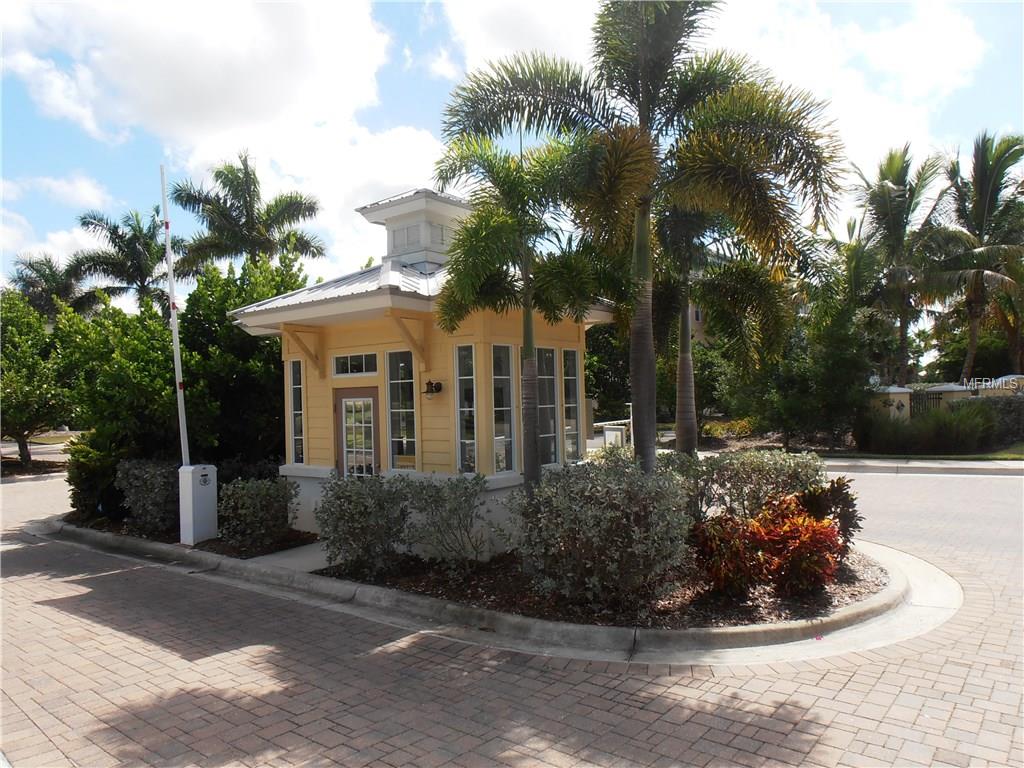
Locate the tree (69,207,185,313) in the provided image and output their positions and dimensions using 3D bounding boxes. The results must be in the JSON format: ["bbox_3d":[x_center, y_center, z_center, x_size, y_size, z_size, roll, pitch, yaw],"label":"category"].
[{"bbox_3d":[-17.276,-2.550,32.089,5.400,11.010,5.400,-3,-1,38],"label":"tree"}]

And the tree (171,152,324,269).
[{"bbox_3d":[-9.450,-2.911,25.689,5.600,11.010,5.600,-3,-1,38],"label":"tree"}]

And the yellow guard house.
[{"bbox_3d":[-1.132,-0.340,9.525,4.700,4.590,3.450,-3,-1,38],"label":"yellow guard house"}]

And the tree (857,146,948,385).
[{"bbox_3d":[14.455,-3.427,25.893,4.200,10.550,4.200,-3,-1,38],"label":"tree"}]

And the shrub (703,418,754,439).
[{"bbox_3d":[7.776,1.598,25.500,1.850,0.720,1.400,-3,-1,38],"label":"shrub"}]

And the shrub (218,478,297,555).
[{"bbox_3d":[-3.241,1.568,9.015,1.020,0.870,1.000,-3,-1,38],"label":"shrub"}]

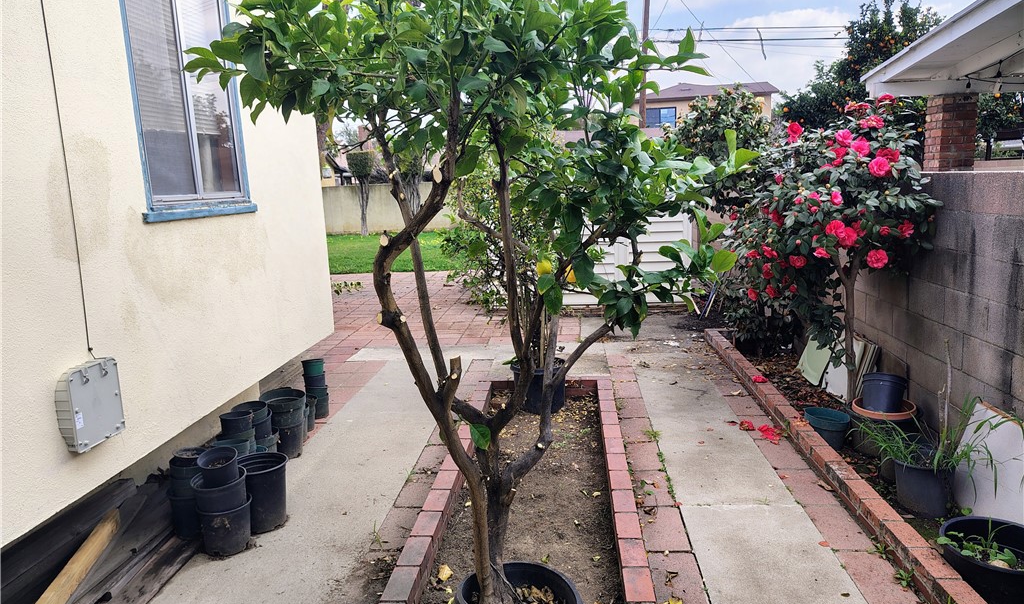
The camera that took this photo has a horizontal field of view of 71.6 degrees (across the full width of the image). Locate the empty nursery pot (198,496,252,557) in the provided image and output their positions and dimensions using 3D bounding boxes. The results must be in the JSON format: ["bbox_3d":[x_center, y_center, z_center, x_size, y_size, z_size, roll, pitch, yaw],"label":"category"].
[{"bbox_3d":[-1.230,0.958,3.068,0.220,0.210,0.220,-3,10,0],"label":"empty nursery pot"}]

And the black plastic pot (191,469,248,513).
[{"bbox_3d":[-1.224,0.840,3.002,0.222,0.215,0.222,-3,10,0],"label":"black plastic pot"}]

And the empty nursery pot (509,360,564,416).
[{"bbox_3d":[0.188,0.581,4.880,0.378,0.295,0.378,-2,10,5],"label":"empty nursery pot"}]

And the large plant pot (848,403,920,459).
[{"bbox_3d":[1.951,0.673,3.739,0.348,0.215,0.348,-2,10,5],"label":"large plant pot"}]

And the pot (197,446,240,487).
[{"bbox_3d":[-1.231,0.725,3.004,0.162,0.165,0.162,1,23,0],"label":"pot"}]

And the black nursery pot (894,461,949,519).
[{"bbox_3d":[1.818,0.796,3.132,0.250,0.230,0.250,-2,10,5],"label":"black nursery pot"}]

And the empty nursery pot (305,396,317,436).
[{"bbox_3d":[-1.344,0.717,4.533,0.200,0.210,0.200,-3,10,0],"label":"empty nursery pot"}]

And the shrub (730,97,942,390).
[{"bbox_3d":[1.841,-0.242,4.284,1.150,1.870,1.120,-2,10,5],"label":"shrub"}]

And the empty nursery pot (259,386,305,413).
[{"bbox_3d":[-1.289,0.641,4.046,0.250,0.215,0.250,-2,10,0],"label":"empty nursery pot"}]

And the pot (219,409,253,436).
[{"bbox_3d":[-1.427,0.670,3.686,0.160,0.165,0.160,-2,10,0],"label":"pot"}]

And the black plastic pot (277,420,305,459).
[{"bbox_3d":[-1.318,0.787,4.125,0.240,0.205,0.240,-3,10,0],"label":"black plastic pot"}]

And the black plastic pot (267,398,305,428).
[{"bbox_3d":[-1.283,0.675,4.052,0.220,0.205,0.220,-2,10,0],"label":"black plastic pot"}]

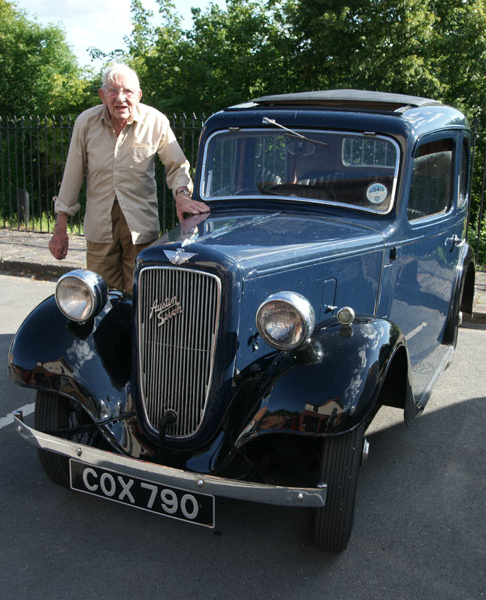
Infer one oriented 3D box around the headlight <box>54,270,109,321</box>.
[{"bbox_3d":[-0.546,-0.015,2.439,0.162,0.162,0.135,6,14,23],"label":"headlight"}]

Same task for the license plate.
[{"bbox_3d":[-0.319,0.593,2.155,0.516,0.110,0.016,7,15,23],"label":"license plate"}]

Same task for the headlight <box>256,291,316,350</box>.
[{"bbox_3d":[0.138,0.060,2.149,0.162,0.162,0.135,6,14,23],"label":"headlight"}]

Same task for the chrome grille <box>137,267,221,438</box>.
[{"bbox_3d":[-0.214,0.174,2.287,0.292,0.566,0.050,7,8,23],"label":"chrome grille"}]

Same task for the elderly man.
[{"bbox_3d":[-0.523,-0.228,3.228,0.700,1.650,0.450,1,12,0],"label":"elderly man"}]

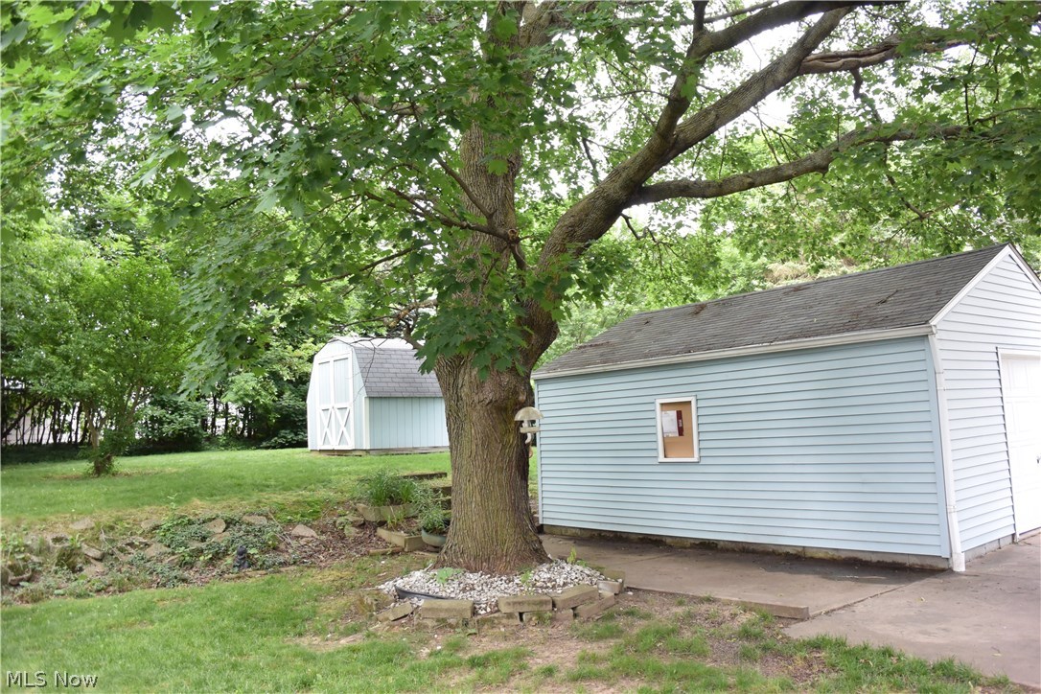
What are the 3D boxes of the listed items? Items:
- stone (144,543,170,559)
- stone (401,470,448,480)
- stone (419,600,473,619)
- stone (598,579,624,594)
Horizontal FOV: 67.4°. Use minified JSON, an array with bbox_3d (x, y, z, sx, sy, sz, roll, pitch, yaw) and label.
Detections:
[{"bbox_3d":[-4.425,2.478,9.500,0.270,0.150,0.190,-2,-6,-6],"label":"stone"},{"bbox_3d":[-1.580,2.114,12.800,0.850,0.120,0.280,3,-8,-41],"label":"stone"},{"bbox_3d":[-0.592,2.143,6.368,0.405,0.096,0.196,-3,-6,3],"label":"stone"},{"bbox_3d":[0.837,2.213,7.200,0.220,0.110,0.210,-5,-6,17],"label":"stone"}]

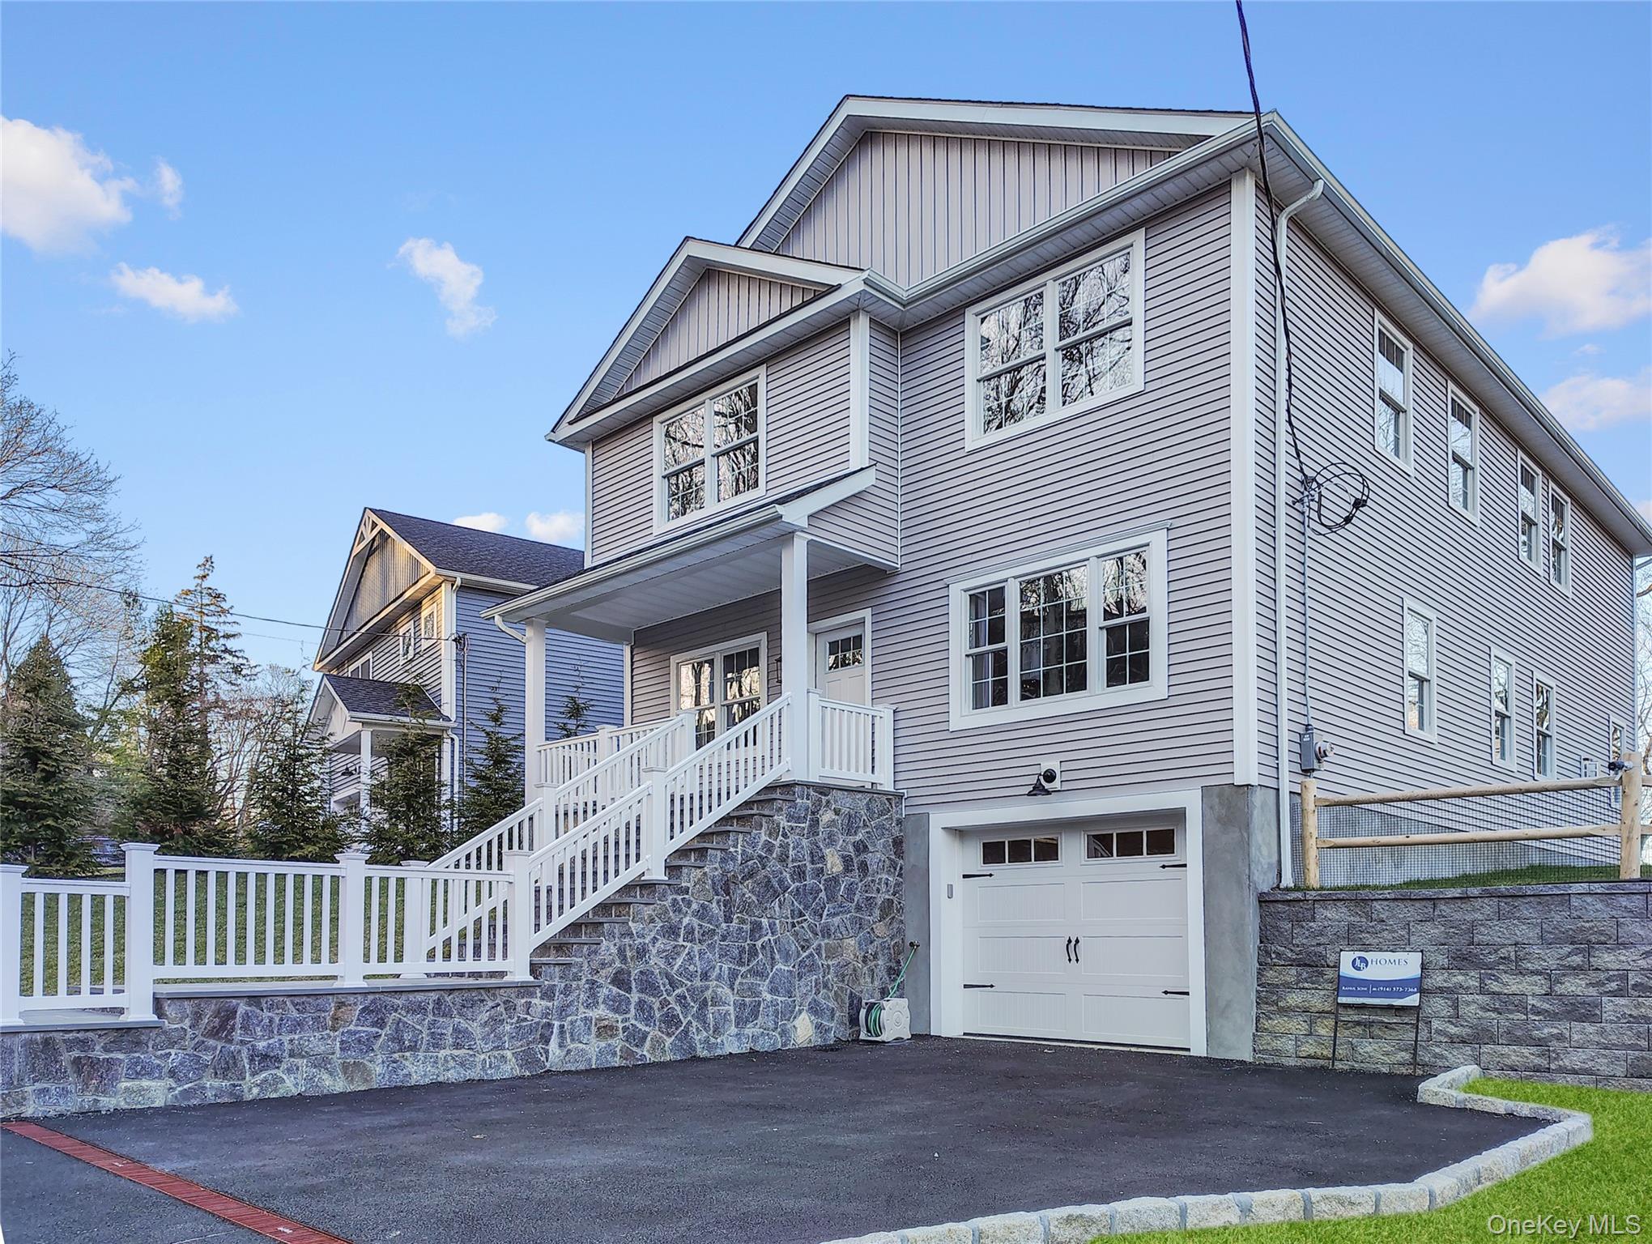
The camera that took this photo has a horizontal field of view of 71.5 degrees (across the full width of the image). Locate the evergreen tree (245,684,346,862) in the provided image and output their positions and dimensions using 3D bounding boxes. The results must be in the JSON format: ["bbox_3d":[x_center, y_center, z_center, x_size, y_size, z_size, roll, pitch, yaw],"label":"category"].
[{"bbox_3d":[-7.510,2.173,16.300,1.400,2.600,1.400,-7,-11,43],"label":"evergreen tree"}]

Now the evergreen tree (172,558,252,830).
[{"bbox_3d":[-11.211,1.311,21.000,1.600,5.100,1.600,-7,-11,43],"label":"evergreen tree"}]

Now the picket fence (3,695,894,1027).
[{"bbox_3d":[-2.940,2.050,11.109,2.405,2.872,8.554,-7,-11,43],"label":"picket fence"}]

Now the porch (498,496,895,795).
[{"bbox_3d":[-1.940,0.740,14.800,5.700,3.300,1.900,-7,-11,43],"label":"porch"}]

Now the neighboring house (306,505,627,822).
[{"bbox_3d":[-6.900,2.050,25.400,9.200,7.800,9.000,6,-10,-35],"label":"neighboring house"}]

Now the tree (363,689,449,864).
[{"bbox_3d":[-6.299,2.332,17.200,1.250,2.600,1.250,-7,-11,43],"label":"tree"}]

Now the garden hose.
[{"bbox_3d":[0.739,4.191,13.000,0.500,1.050,0.500,-7,-11,43],"label":"garden hose"}]

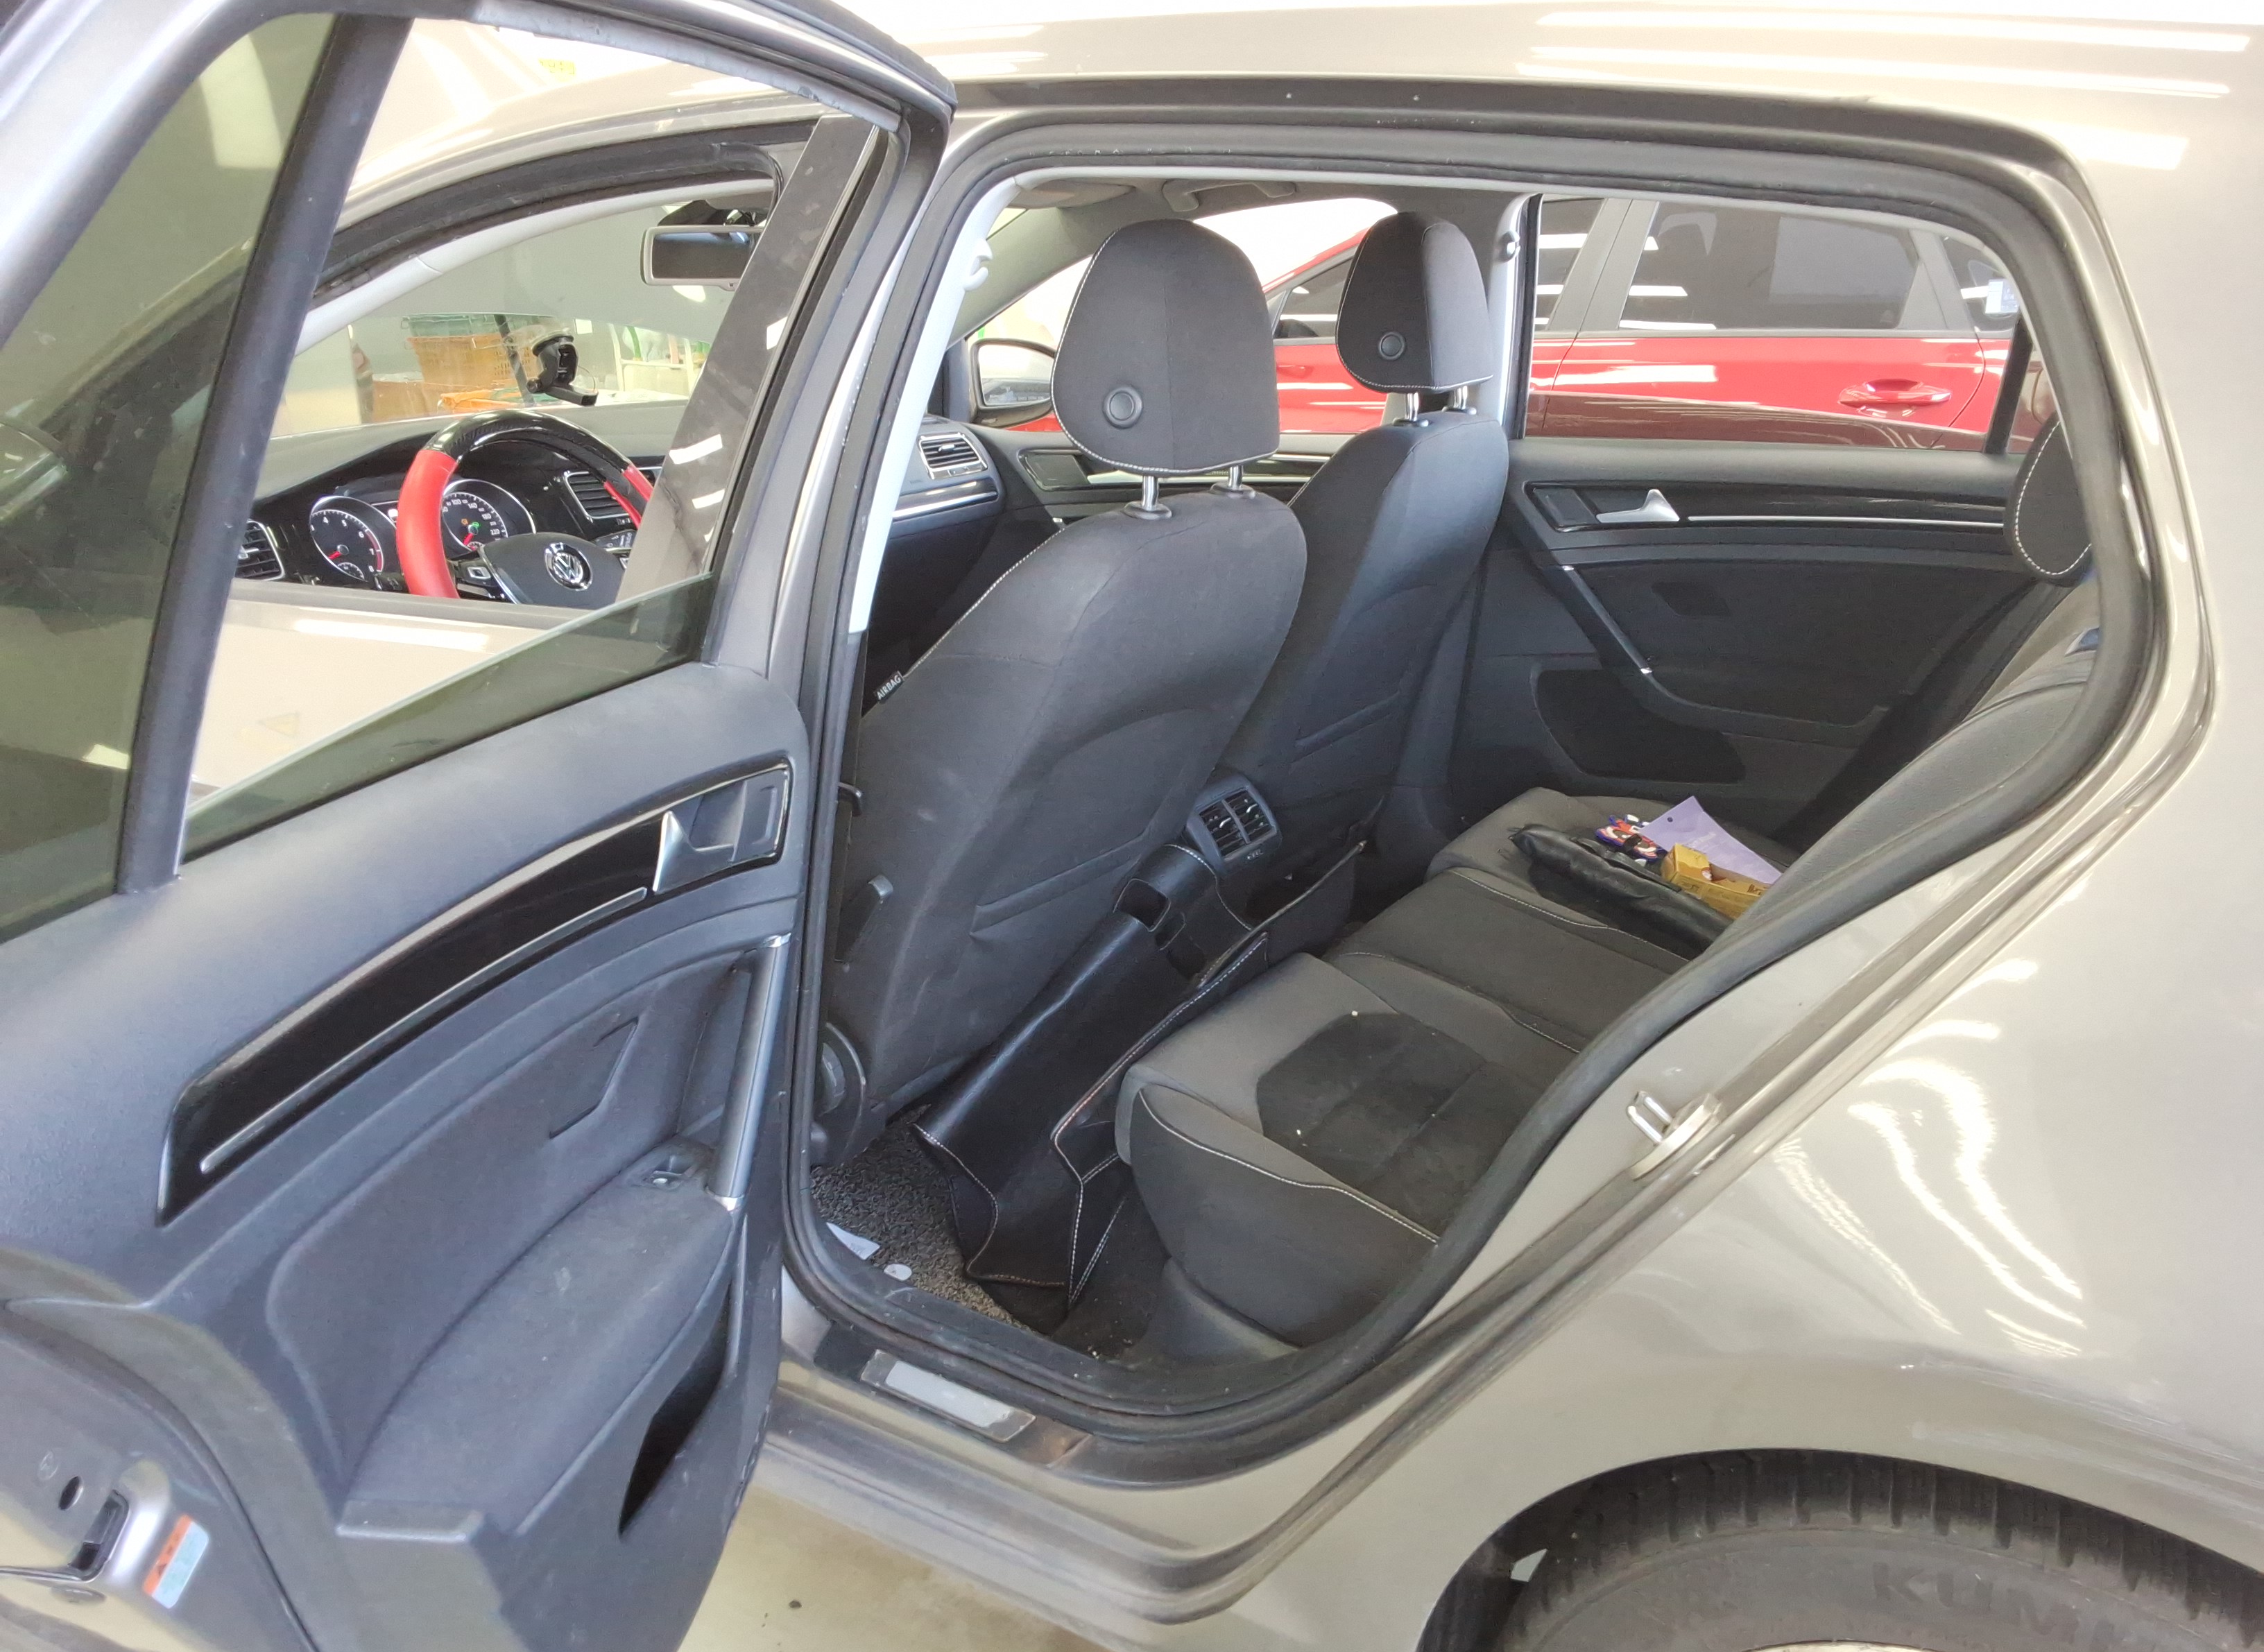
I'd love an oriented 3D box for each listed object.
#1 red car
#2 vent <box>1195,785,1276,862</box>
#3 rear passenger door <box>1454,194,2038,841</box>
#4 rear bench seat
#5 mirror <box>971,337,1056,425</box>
[{"bbox_3d":[1.199,-1.197,5.248,4.450,1.500,1.810,11,22,28],"label":"red car"},{"bbox_3d":[0.115,-0.003,2.140,0.040,0.072,0.120,-38,-5,35],"label":"vent"},{"bbox_3d":[0.859,-0.345,2.478,0.960,1.040,0.240,11,22,28],"label":"rear passenger door"},{"bbox_3d":[0.604,0.002,1.842,0.820,0.790,1.280,11,22,28],"label":"rear bench seat"},{"bbox_3d":[-0.216,-0.780,3.211,0.240,0.160,0.120,-17,26,-42],"label":"mirror"}]

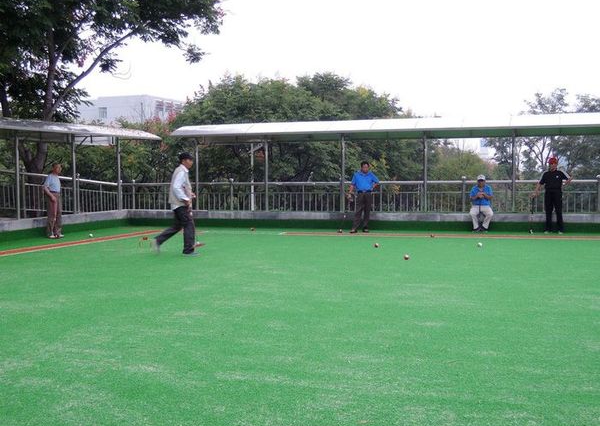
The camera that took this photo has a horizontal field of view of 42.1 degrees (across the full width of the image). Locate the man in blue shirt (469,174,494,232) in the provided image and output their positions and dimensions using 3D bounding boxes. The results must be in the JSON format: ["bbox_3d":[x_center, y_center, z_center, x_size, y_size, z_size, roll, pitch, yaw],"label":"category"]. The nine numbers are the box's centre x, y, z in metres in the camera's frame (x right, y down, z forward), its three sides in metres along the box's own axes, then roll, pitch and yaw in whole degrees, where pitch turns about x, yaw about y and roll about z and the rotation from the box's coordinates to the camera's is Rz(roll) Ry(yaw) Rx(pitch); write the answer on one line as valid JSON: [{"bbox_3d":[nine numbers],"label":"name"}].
[{"bbox_3d":[4.235,-0.215,18.200,0.580,1.330,0.720,0,2,0],"label":"man in blue shirt"}]

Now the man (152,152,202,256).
[{"bbox_3d":[-2.019,-0.141,12.750,0.800,1.680,0.520,0,2,5],"label":"man"}]

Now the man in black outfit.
[{"bbox_3d":[5.622,-0.388,17.400,0.820,1.722,0.420,0,2,11],"label":"man in black outfit"}]

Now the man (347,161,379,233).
[{"bbox_3d":[1.485,-0.374,18.300,0.700,1.677,0.420,0,2,7],"label":"man"}]

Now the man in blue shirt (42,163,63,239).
[{"bbox_3d":[-5.330,-0.264,16.900,0.400,1.634,0.500,1,3,35],"label":"man in blue shirt"}]

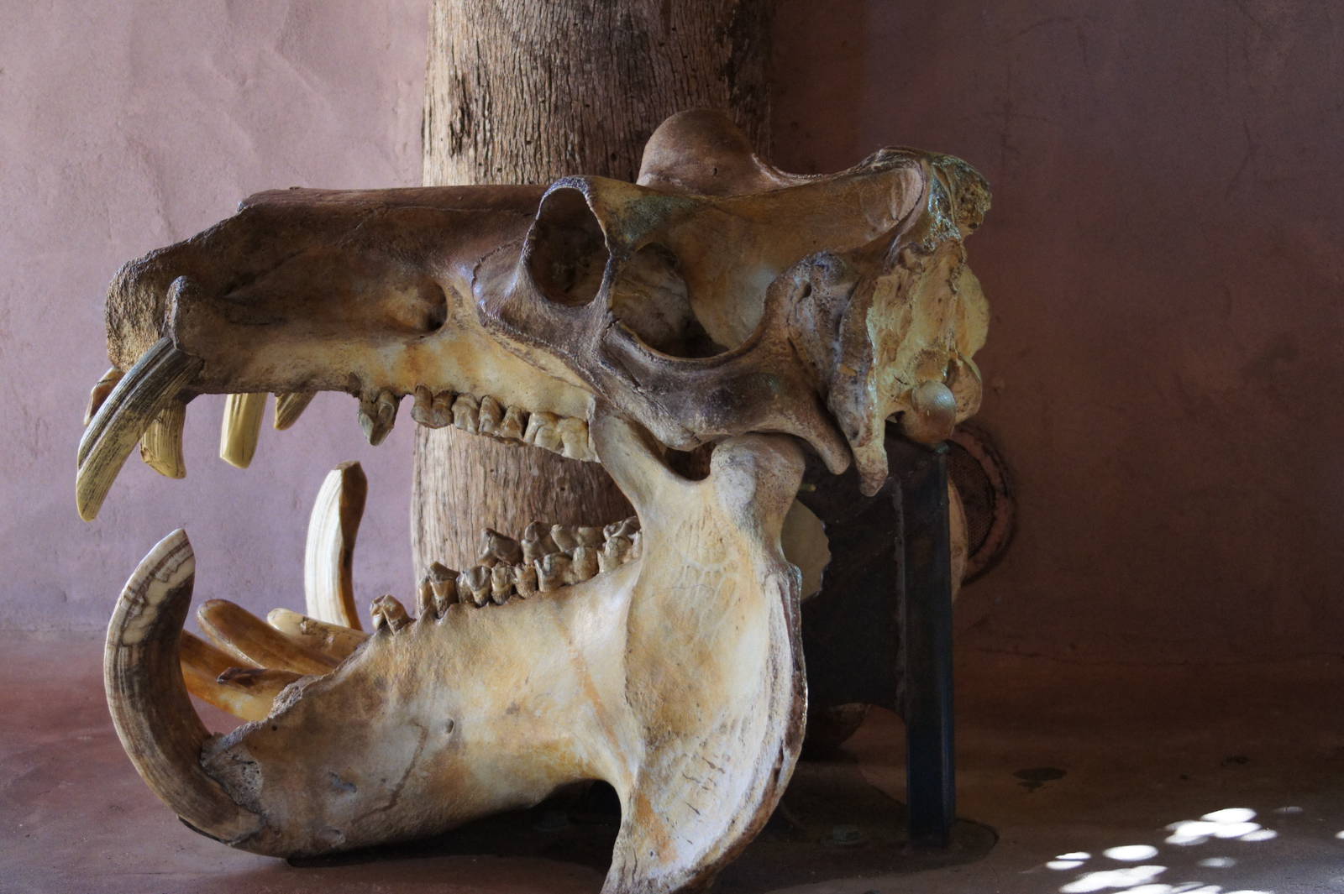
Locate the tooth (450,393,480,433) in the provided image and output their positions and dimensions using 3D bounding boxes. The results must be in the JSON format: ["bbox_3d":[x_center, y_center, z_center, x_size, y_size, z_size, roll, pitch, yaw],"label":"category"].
[{"bbox_3d":[-0.153,-0.025,3.082,0.020,0.029,0.026,4,11,22],"label":"tooth"}]

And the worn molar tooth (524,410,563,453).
[{"bbox_3d":[-0.095,-0.011,3.059,0.027,0.030,0.033,4,11,22],"label":"worn molar tooth"}]

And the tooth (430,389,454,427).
[{"bbox_3d":[-0.170,-0.028,3.089,0.018,0.028,0.024,4,11,22],"label":"tooth"}]

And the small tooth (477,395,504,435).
[{"bbox_3d":[-0.134,-0.024,3.075,0.018,0.028,0.027,4,11,22],"label":"small tooth"}]

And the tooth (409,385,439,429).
[{"bbox_3d":[-0.183,-0.029,3.094,0.021,0.032,0.024,4,11,22],"label":"tooth"}]

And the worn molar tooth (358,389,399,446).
[{"bbox_3d":[-0.219,-0.022,3.108,0.029,0.040,0.023,4,11,22],"label":"worn molar tooth"}]

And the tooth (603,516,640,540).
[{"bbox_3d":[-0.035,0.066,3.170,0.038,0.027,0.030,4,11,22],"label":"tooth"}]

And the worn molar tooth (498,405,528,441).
[{"bbox_3d":[-0.116,-0.017,3.068,0.021,0.026,0.028,4,11,22],"label":"worn molar tooth"}]

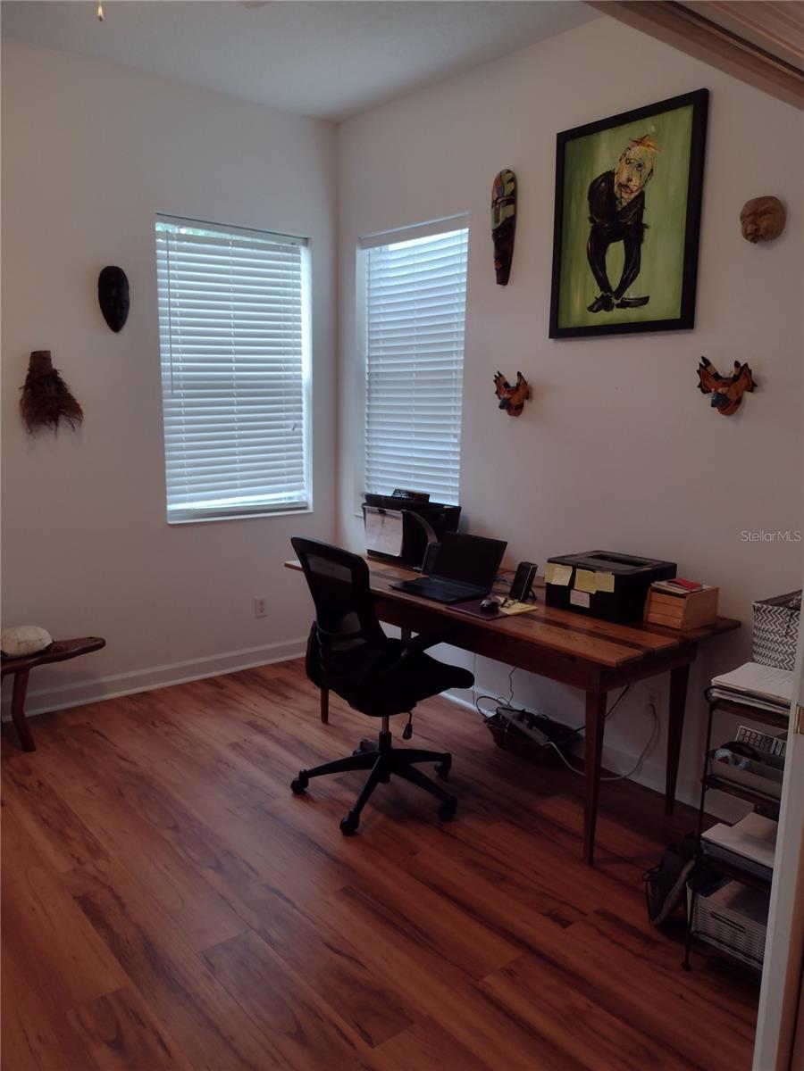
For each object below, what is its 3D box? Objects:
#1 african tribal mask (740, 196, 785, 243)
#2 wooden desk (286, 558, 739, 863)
[{"bbox_3d":[1.197,-1.068,2.814,0.091,0.152,0.147,-7,12,-38],"label":"african tribal mask"},{"bbox_3d":[0.355,0.607,3.482,0.775,0.776,1.830,-7,13,-38],"label":"wooden desk"}]

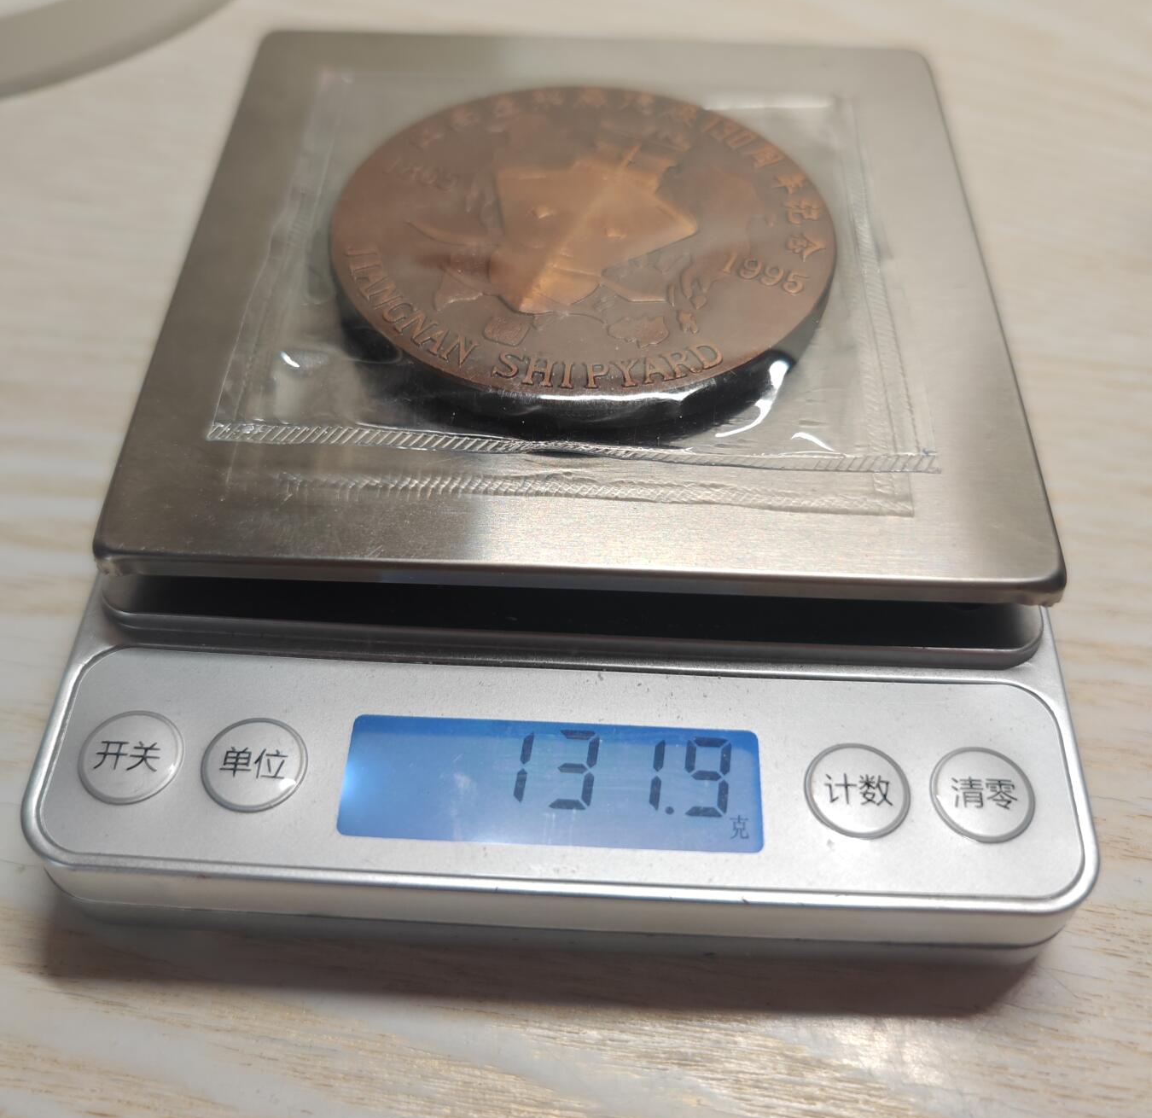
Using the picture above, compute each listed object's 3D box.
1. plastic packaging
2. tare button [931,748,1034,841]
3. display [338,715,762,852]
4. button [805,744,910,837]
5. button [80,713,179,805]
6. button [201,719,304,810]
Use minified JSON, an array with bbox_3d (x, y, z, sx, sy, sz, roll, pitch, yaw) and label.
[{"bbox_3d":[0.001,-0.039,0.147,0.077,0.006,0.077,2,52,1],"label":"plastic packaging"},{"bbox_3d":[0.040,0.023,0.116,0.010,0.001,0.010,2,52,1],"label":"tare button"},{"bbox_3d":[-0.002,0.022,0.117,0.040,0.001,0.013,2,52,1],"label":"display"},{"bbox_3d":[0.027,0.023,0.116,0.010,0.001,0.010,2,52,1],"label":"button"},{"bbox_3d":[-0.043,0.019,0.117,0.010,0.001,0.010,2,52,1],"label":"button"},{"bbox_3d":[-0.031,0.020,0.117,0.010,0.001,0.010,2,52,1],"label":"button"}]

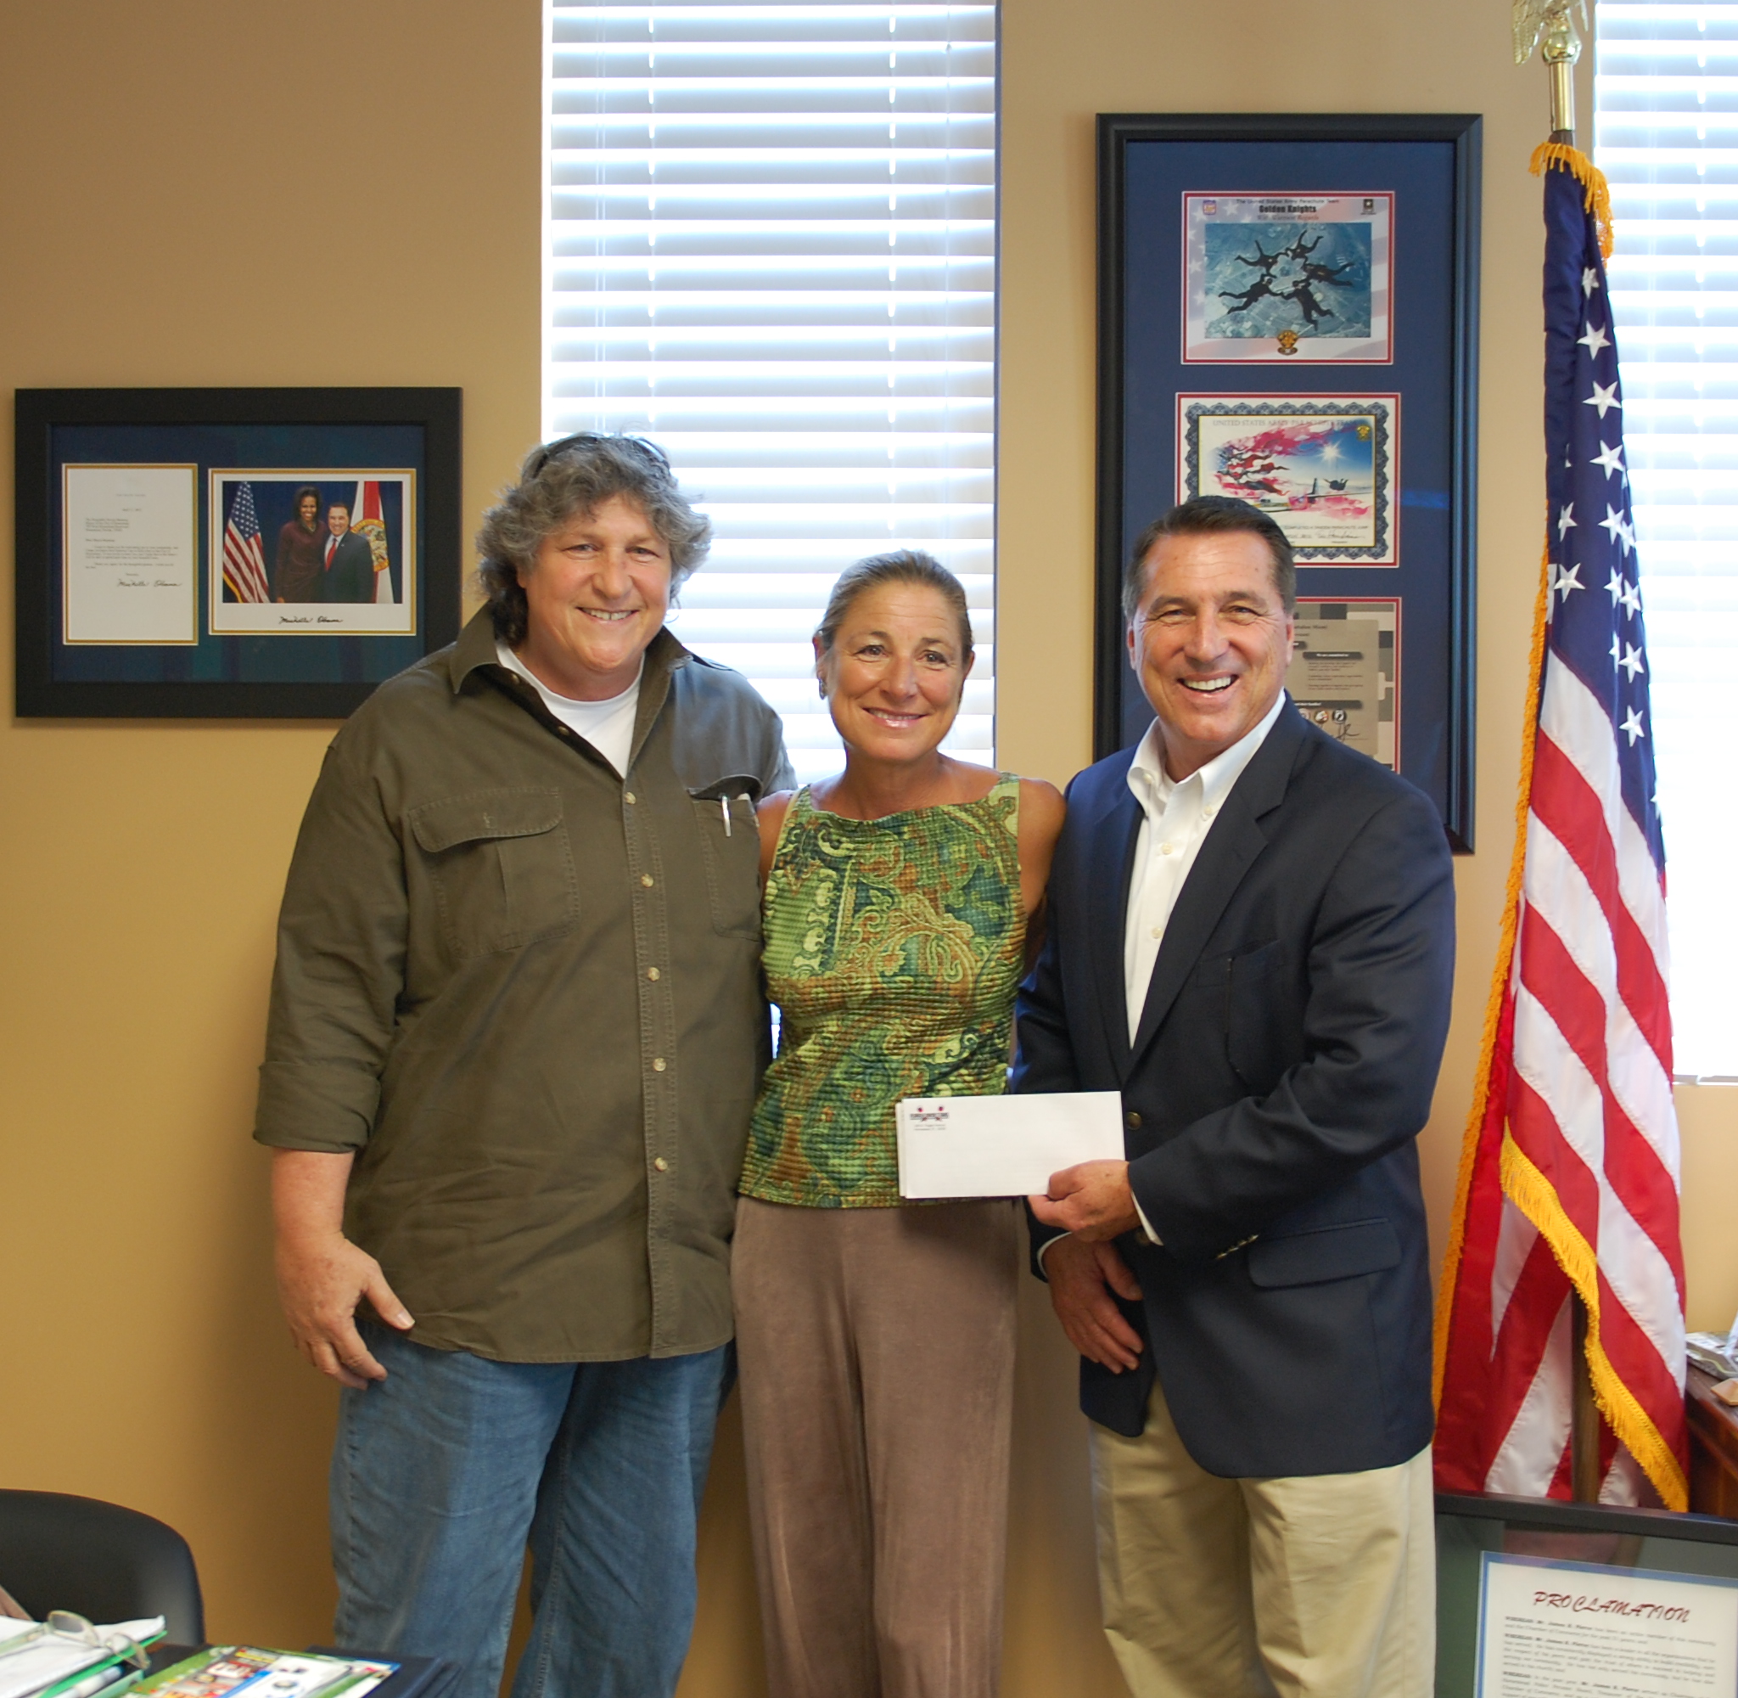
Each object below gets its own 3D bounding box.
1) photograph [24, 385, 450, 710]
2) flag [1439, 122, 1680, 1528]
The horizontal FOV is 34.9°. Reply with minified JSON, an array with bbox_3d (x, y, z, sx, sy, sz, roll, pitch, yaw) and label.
[{"bbox_3d":[-0.787,-0.369,3.450,0.557,0.412,0.028,0,1,2],"label":"photograph"},{"bbox_3d":[0.768,0.012,3.070,0.275,1.550,0.210,0,1,6],"label":"flag"}]

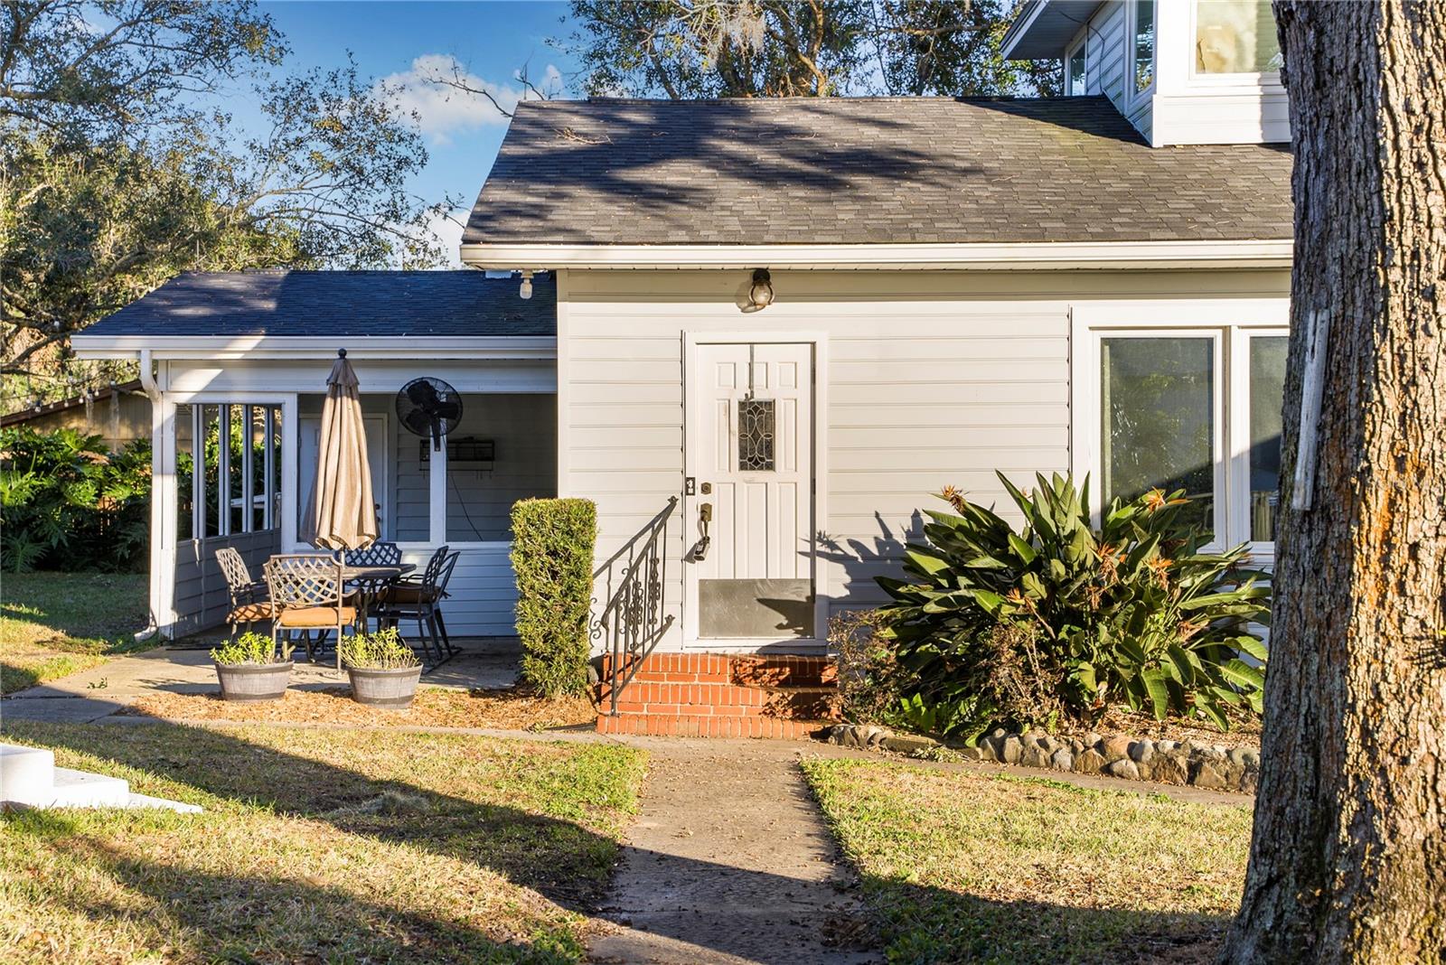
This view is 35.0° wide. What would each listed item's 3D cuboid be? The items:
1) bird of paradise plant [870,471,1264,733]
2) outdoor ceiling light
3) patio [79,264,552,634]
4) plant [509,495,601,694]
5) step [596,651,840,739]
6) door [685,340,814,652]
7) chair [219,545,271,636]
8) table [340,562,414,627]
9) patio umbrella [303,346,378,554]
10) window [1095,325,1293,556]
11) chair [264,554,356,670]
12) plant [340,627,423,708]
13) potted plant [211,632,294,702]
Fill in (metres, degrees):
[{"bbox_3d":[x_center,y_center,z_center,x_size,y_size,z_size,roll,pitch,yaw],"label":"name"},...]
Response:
[{"bbox_3d":[2.250,0.680,14.300,2.550,1.500,2.000,0,0,0],"label":"bird of paradise plant"},{"bbox_3d":[0.262,-1.316,15.600,0.180,0.280,0.200,0,0,-3],"label":"outdoor ceiling light"},{"bbox_3d":[-3.380,-0.400,21.800,4.450,3.560,4.300,0,0,0],"label":"patio"},{"bbox_3d":[-1.117,0.762,15.200,0.560,1.330,0.530,0,0,-3],"label":"plant"},{"bbox_3d":[-0.010,1.395,15.200,1.620,0.480,1.000,0,0,-3],"label":"step"},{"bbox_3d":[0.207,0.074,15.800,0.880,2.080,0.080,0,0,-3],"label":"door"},{"bbox_3d":[-3.540,0.935,17.700,0.630,0.870,0.580,0,0,5],"label":"chair"},{"bbox_3d":[-2.890,1.020,17.400,1.140,0.740,1.140,0,0,0],"label":"table"},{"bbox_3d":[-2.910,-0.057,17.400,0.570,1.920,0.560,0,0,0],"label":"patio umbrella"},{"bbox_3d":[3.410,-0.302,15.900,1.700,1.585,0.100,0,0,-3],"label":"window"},{"bbox_3d":[-2.950,0.950,16.650,0.590,0.880,0.630,0,0,6],"label":"chair"},{"bbox_3d":[-2.220,1.200,14.900,0.530,0.520,0.520,0,0,0],"label":"plant"},{"bbox_3d":[-3.070,1.206,14.950,0.530,0.460,0.520,0,0,0],"label":"potted plant"}]

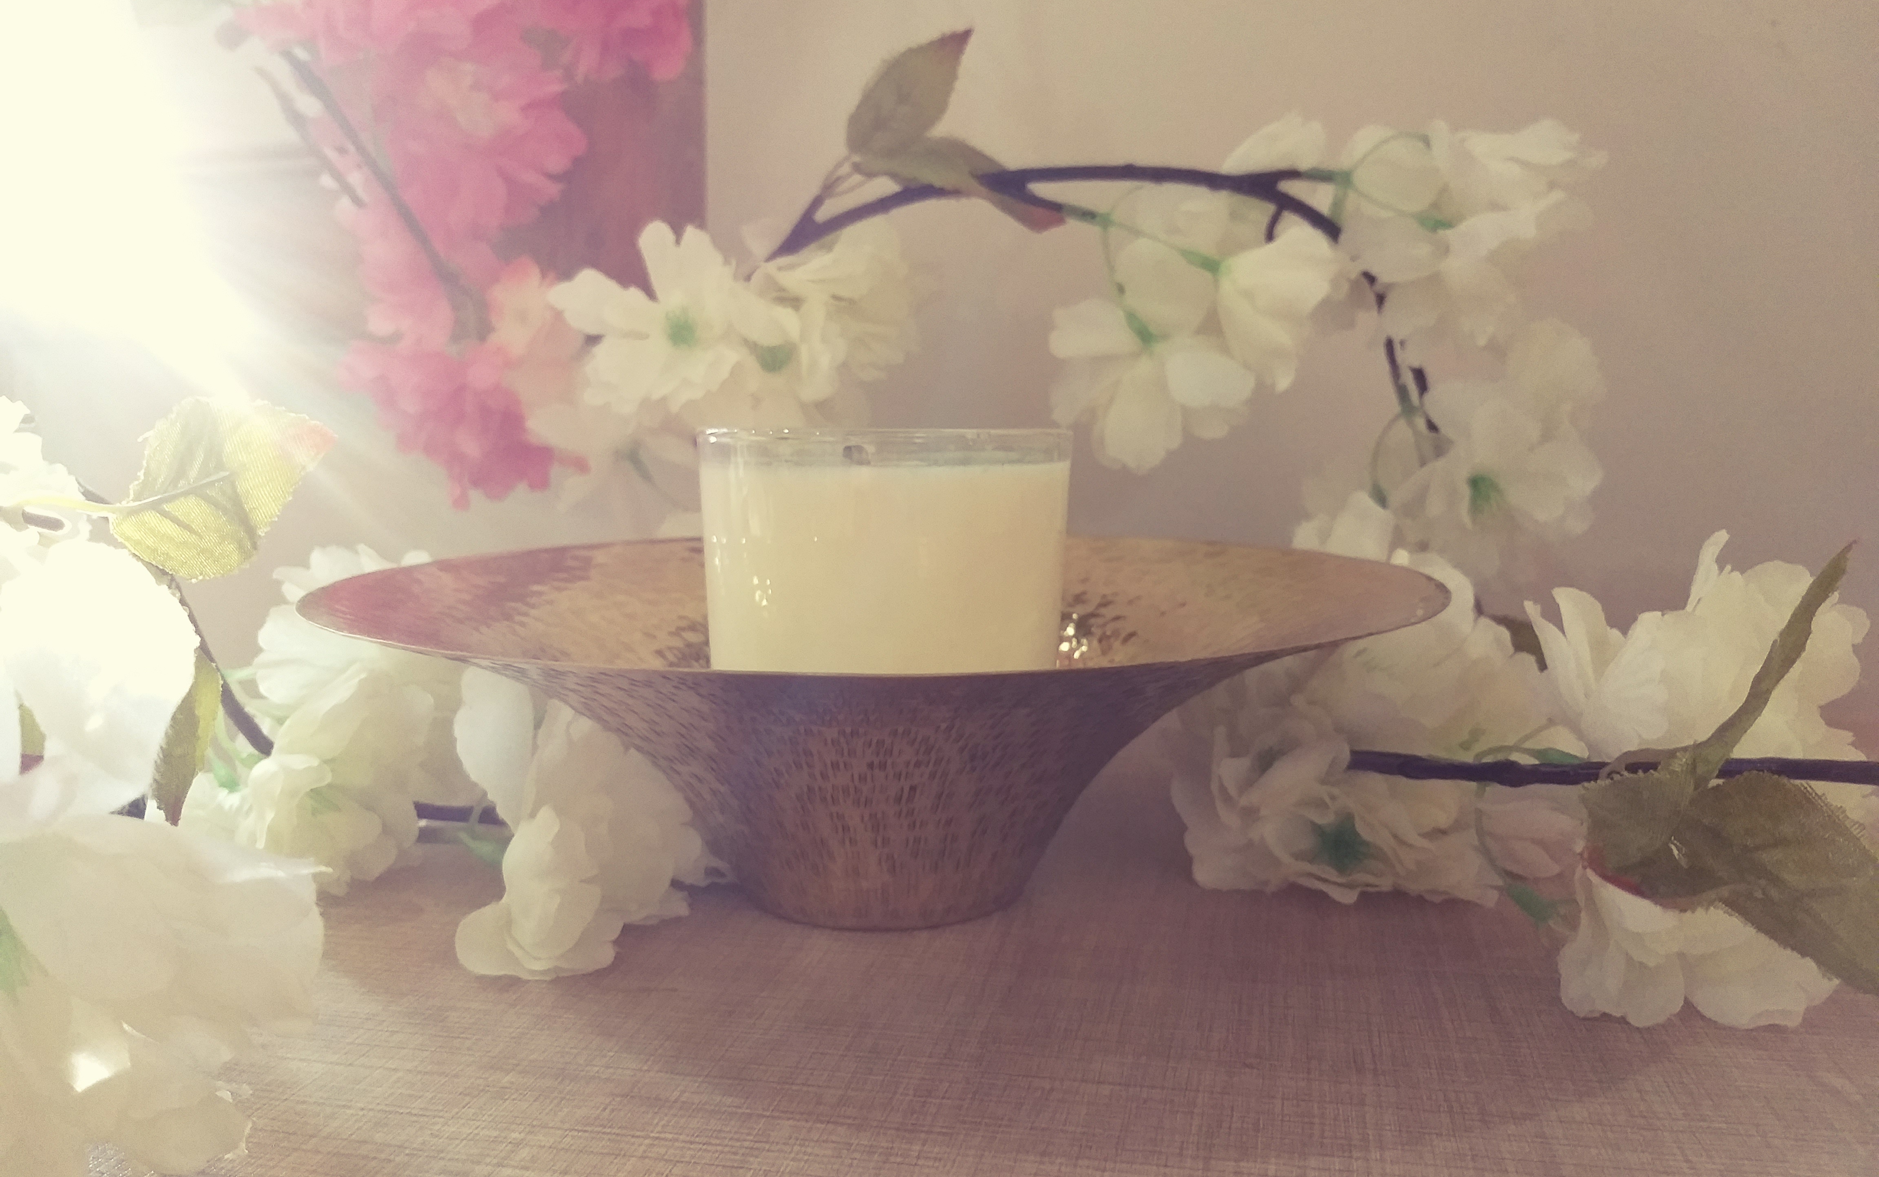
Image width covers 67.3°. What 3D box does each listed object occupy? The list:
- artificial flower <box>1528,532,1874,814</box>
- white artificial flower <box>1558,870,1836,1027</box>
[{"bbox_3d":[0.159,0.018,0.295,0.066,0.053,0.052,1,7,6],"label":"artificial flower"},{"bbox_3d":[0.141,0.066,0.262,0.051,0.034,0.044,-2,7,-11],"label":"white artificial flower"}]

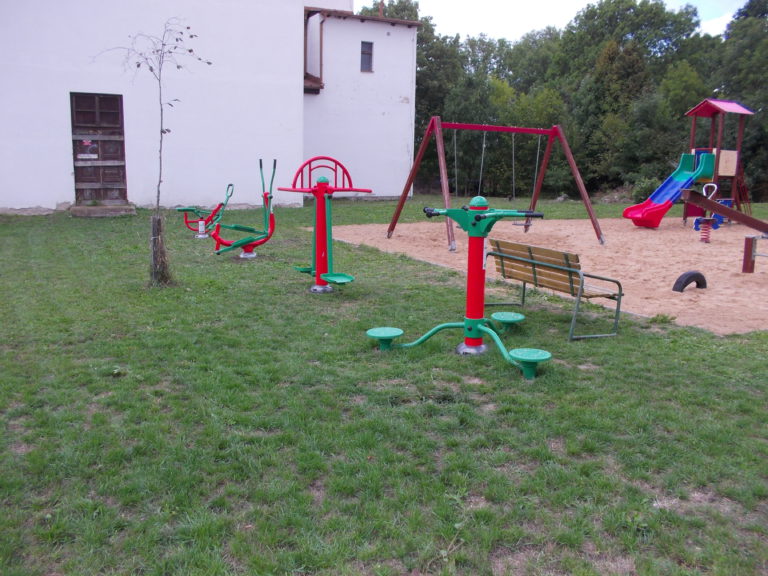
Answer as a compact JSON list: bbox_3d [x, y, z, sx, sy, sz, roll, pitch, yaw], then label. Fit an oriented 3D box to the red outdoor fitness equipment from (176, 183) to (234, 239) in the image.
[{"bbox_3d":[-3.859,-1.689,13.793,1.220,1.180,0.550,-3,10,-25],"label":"red outdoor fitness equipment"}]

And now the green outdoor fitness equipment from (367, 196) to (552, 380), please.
[{"bbox_3d":[0.620,-0.114,5.685,1.495,1.360,1.677,1,9,3],"label":"green outdoor fitness equipment"}]

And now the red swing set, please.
[{"bbox_3d":[2.390,-2.222,13.576,3.880,2.480,2.565,-4,10,-27],"label":"red swing set"}]

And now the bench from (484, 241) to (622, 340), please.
[{"bbox_3d":[1.745,-0.043,6.916,0.620,0.810,1.675,-3,10,-22],"label":"bench"}]

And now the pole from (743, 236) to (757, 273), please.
[{"bbox_3d":[5.430,-0.491,9.618,0.140,0.530,0.130,-3,10,-25],"label":"pole"}]

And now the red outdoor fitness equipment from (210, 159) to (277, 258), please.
[{"bbox_3d":[-2.403,-1.365,11.008,1.200,1.660,0.560,-4,10,-27],"label":"red outdoor fitness equipment"}]

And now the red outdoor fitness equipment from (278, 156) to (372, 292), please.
[{"bbox_3d":[-0.787,-0.823,8.222,1.300,1.720,1.080,-4,10,-26],"label":"red outdoor fitness equipment"}]

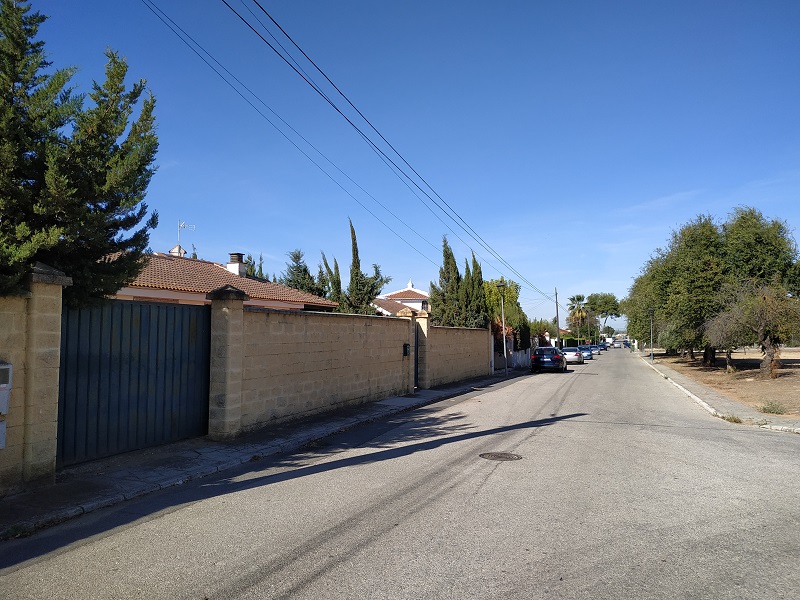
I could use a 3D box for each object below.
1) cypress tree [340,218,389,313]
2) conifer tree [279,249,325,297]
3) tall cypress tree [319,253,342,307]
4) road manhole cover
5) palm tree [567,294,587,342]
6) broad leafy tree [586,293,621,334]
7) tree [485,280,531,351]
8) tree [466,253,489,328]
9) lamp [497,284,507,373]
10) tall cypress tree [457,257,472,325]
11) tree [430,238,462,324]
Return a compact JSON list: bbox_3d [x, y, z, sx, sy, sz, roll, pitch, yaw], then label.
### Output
[{"bbox_3d":[-1.187,0.073,18.546,1.800,5.742,1.800,-2,-5,22],"label":"cypress tree"},{"bbox_3d":[-5.444,0.463,30.049,2.900,6.680,2.900,-2,-5,22],"label":"conifer tree"},{"bbox_3d":[-2.967,0.592,24.023,1.150,5.524,1.150,-2,-5,22],"label":"tall cypress tree"},{"bbox_3d":[1.464,2.284,8.081,0.620,0.030,0.620,0,-4,0],"label":"road manhole cover"},{"bbox_3d":[27.993,3.623,87.975,3.200,9.022,3.200,-2,-5,22],"label":"palm tree"},{"bbox_3d":[45.860,4.593,125.006,7.800,12.613,7.800,-2,-5,22],"label":"broad leafy tree"},{"bbox_3d":[6.394,1.336,32.992,2.900,5.379,2.900,-2,-5,22],"label":"tree"},{"bbox_3d":[3.679,0.550,26.332,1.200,5.952,1.200,-2,-5,22],"label":"tree"},{"bbox_3d":[4.604,1.286,24.673,0.420,4.196,0.420,-2,-5,22],"label":"lamp"},{"bbox_3d":[2.930,0.767,24.812,0.950,5.292,0.950,-2,-5,22],"label":"tall cypress tree"},{"bbox_3d":[1.849,0.294,22.541,1.500,5.897,1.500,-2,-5,22],"label":"tree"}]

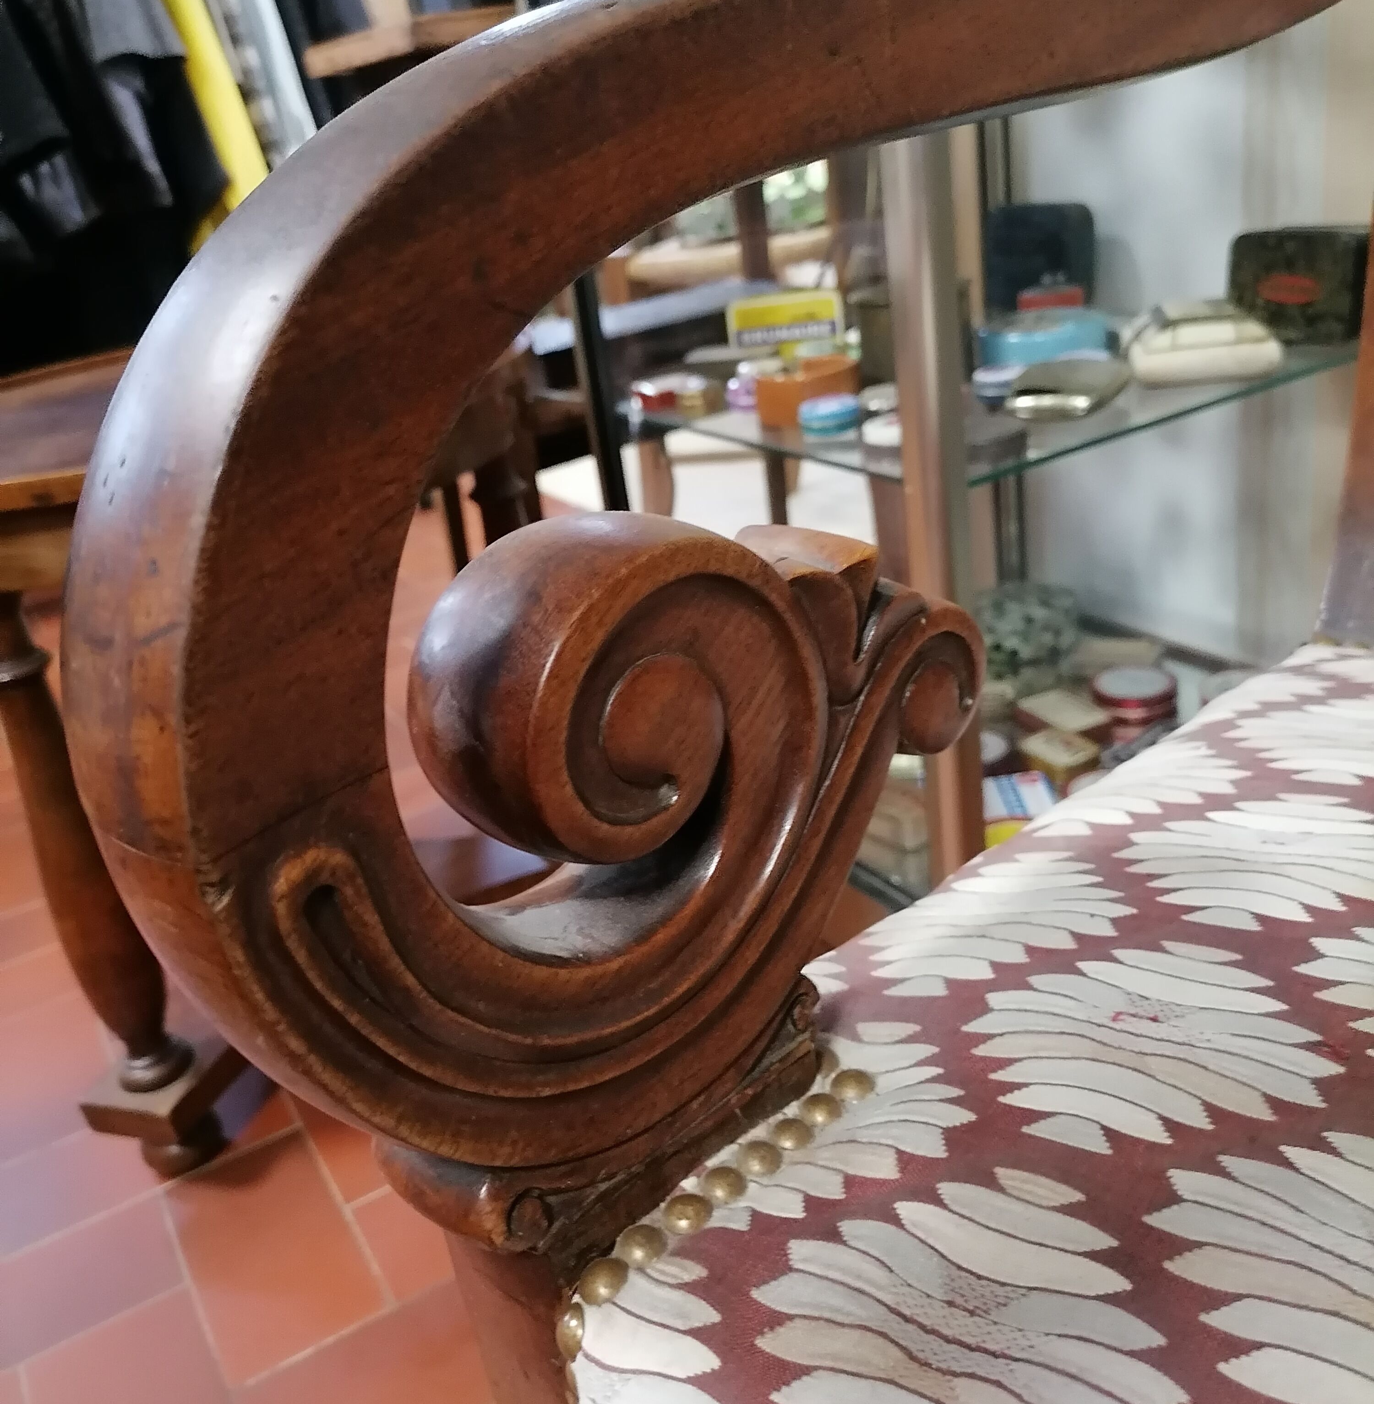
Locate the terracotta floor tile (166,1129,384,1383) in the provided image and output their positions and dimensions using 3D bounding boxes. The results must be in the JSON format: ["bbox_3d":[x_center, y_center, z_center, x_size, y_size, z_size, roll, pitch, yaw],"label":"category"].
[{"bbox_3d":[-0.319,0.422,1.061,0.114,0.014,0.231,-20,26,-25],"label":"terracotta floor tile"}]

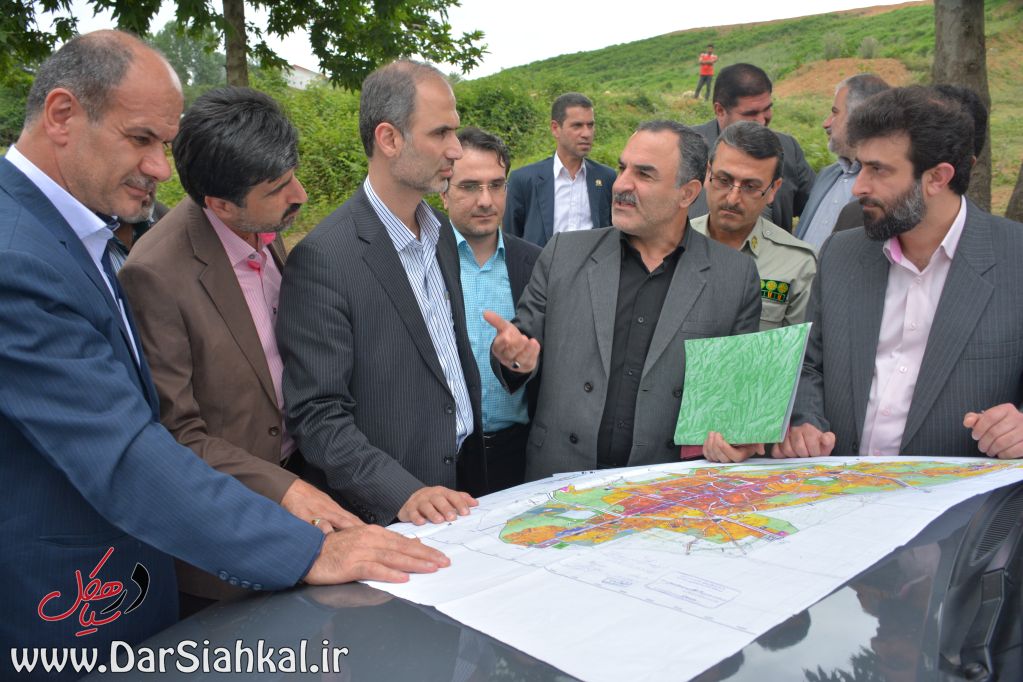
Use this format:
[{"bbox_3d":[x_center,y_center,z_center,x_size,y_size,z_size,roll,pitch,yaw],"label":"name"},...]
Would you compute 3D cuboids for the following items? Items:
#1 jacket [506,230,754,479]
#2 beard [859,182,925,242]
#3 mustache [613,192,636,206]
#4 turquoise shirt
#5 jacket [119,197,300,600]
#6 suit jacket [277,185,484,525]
[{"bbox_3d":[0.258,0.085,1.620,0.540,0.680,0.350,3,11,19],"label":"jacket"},{"bbox_3d":[0.653,-0.222,1.310,0.095,0.105,0.130,-3,11,-18],"label":"beard"},{"bbox_3d":[0.222,-0.283,1.530,0.030,0.025,0.062,-6,12,-32],"label":"mustache"},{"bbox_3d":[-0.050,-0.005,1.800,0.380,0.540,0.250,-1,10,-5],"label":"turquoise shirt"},{"bbox_3d":[-0.515,0.095,1.360,0.320,0.710,0.460,4,11,20],"label":"jacket"},{"bbox_3d":[-0.248,0.050,1.450,0.340,0.700,0.480,4,11,20],"label":"suit jacket"}]

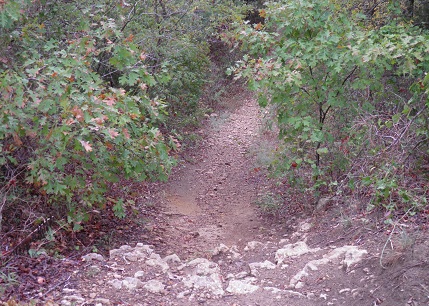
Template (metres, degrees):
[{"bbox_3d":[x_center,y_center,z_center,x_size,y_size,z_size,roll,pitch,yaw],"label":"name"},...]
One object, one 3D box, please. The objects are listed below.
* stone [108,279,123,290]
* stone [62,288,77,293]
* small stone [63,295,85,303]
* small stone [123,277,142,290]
[{"bbox_3d":[-0.605,0.803,3.711,0.082,0.055,0.070,-3,15,-10],"label":"stone"},{"bbox_3d":[-1.062,1.007,4.450,0.103,0.026,0.060,0,13,0],"label":"stone"},{"bbox_3d":[-0.998,1.030,4.300,0.156,0.045,0.100,0,13,0],"label":"small stone"},{"bbox_3d":[-0.621,0.988,4.600,0.151,0.095,0.130,0,13,0],"label":"small stone"}]

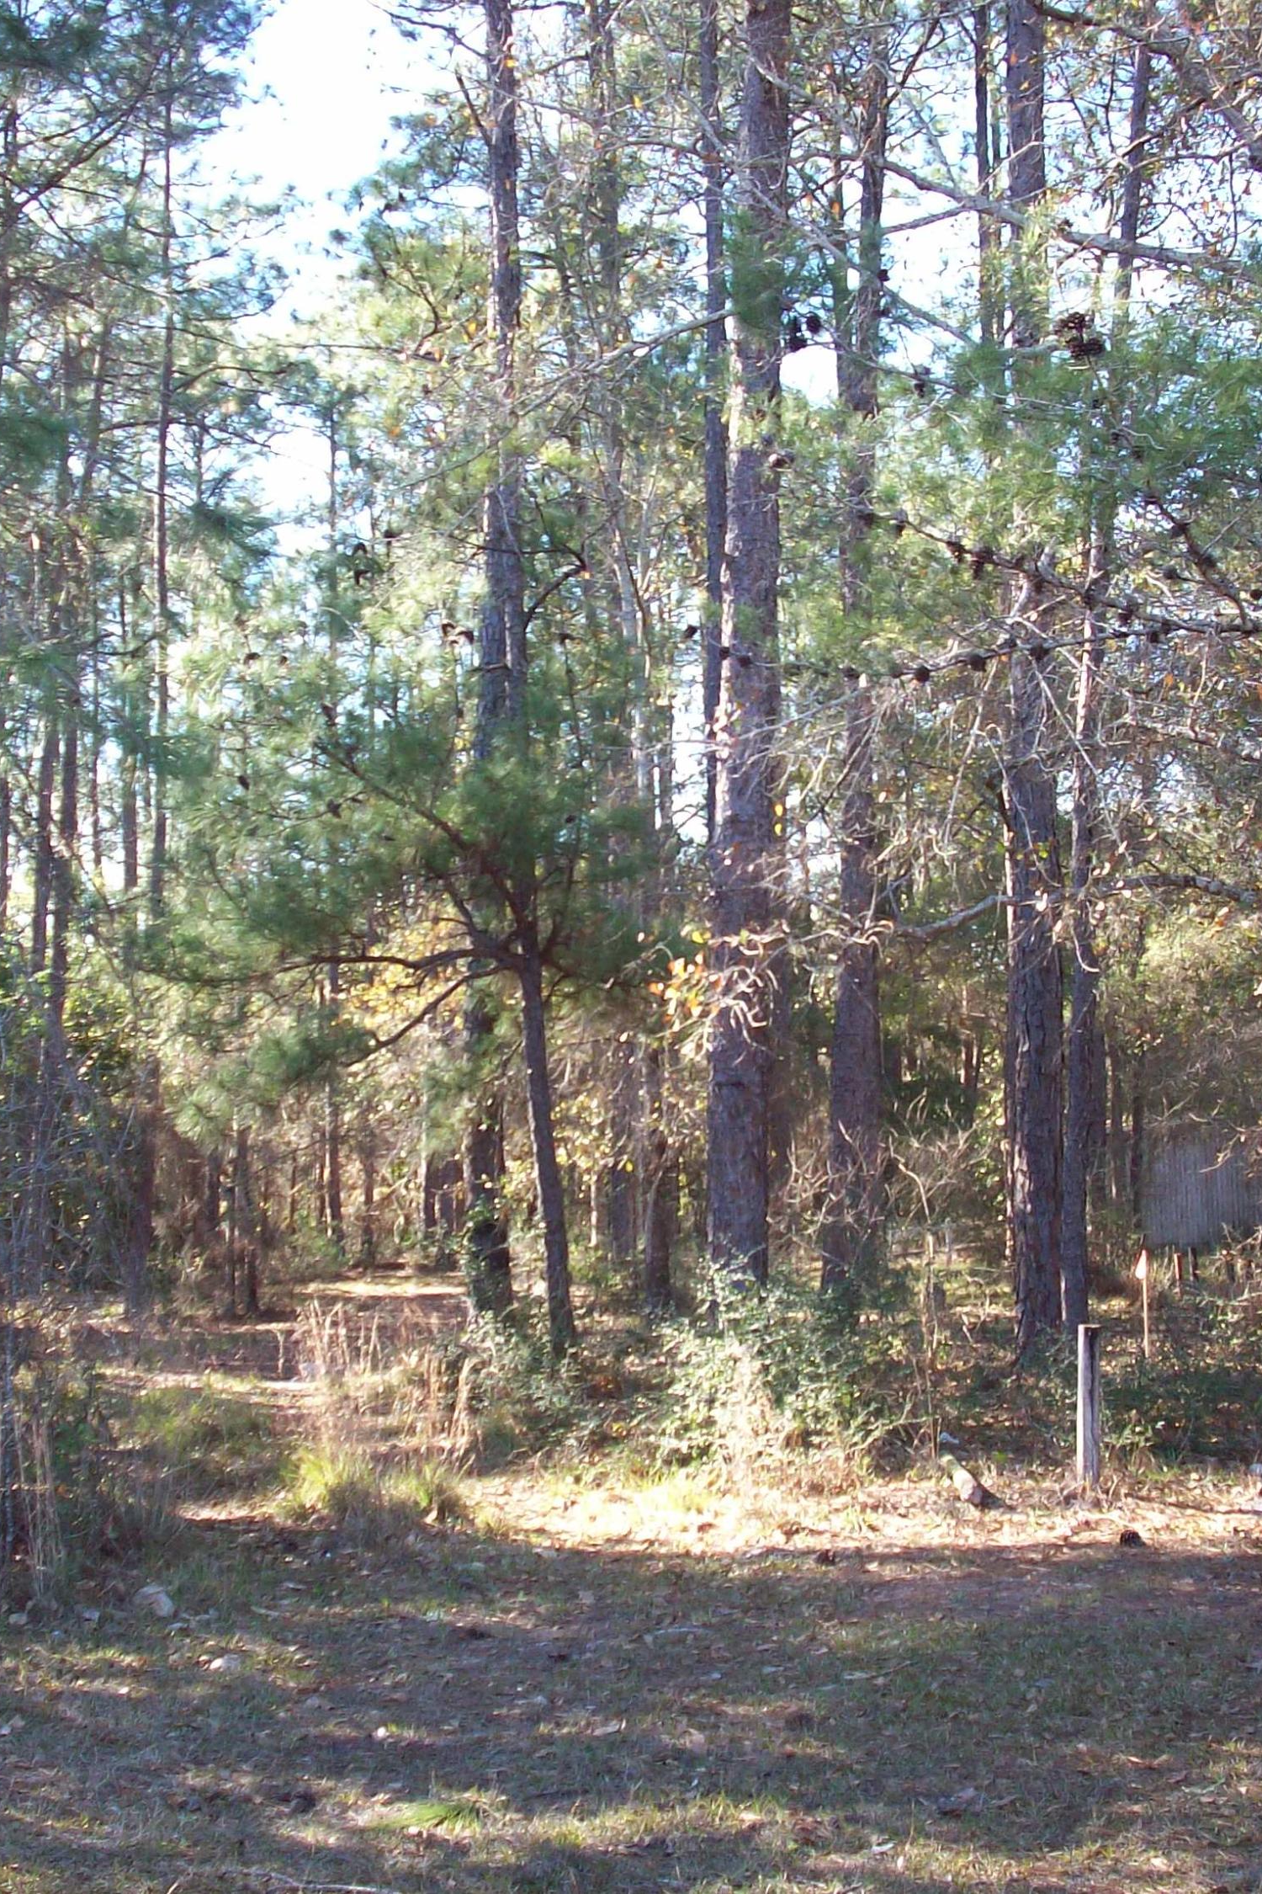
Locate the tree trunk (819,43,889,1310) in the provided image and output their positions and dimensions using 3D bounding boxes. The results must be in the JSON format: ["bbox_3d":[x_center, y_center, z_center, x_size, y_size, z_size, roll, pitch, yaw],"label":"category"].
[{"bbox_3d":[2.184,-2.658,25.748,0.457,12.146,0.457,1,-5,0],"label":"tree trunk"}]

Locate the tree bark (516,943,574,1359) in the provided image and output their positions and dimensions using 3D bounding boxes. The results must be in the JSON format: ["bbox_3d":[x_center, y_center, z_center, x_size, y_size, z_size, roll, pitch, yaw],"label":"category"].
[{"bbox_3d":[-0.701,1.572,21.746,0.204,3.388,0.204,-5,-5,0],"label":"tree bark"}]

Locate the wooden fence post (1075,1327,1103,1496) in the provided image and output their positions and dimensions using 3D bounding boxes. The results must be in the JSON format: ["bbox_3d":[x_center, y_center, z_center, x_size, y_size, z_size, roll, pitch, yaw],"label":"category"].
[{"bbox_3d":[2.383,2.410,14.101,0.128,0.873,0.128,0,-5,0],"label":"wooden fence post"}]

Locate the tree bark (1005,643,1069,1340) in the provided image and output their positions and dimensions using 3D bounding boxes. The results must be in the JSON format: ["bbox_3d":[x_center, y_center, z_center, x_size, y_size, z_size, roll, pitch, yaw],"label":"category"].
[{"bbox_3d":[3.499,0.408,23.490,0.445,6.255,0.445,0,-5,0],"label":"tree bark"}]

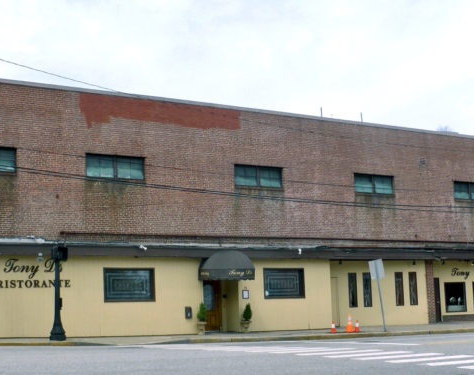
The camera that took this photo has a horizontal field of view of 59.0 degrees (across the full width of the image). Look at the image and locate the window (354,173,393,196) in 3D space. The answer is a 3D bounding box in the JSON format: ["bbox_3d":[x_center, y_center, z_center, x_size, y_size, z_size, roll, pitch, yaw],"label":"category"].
[{"bbox_3d":[5.990,-0.131,18.250,1.990,0.830,0.150,3,-8,-19],"label":"window"}]

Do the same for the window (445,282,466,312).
[{"bbox_3d":[10.142,5.094,19.400,1.240,1.370,0.130,3,-8,-19],"label":"window"}]

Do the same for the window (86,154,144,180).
[{"bbox_3d":[-4.293,-0.709,14.850,1.990,0.830,0.150,3,-8,-19],"label":"window"}]

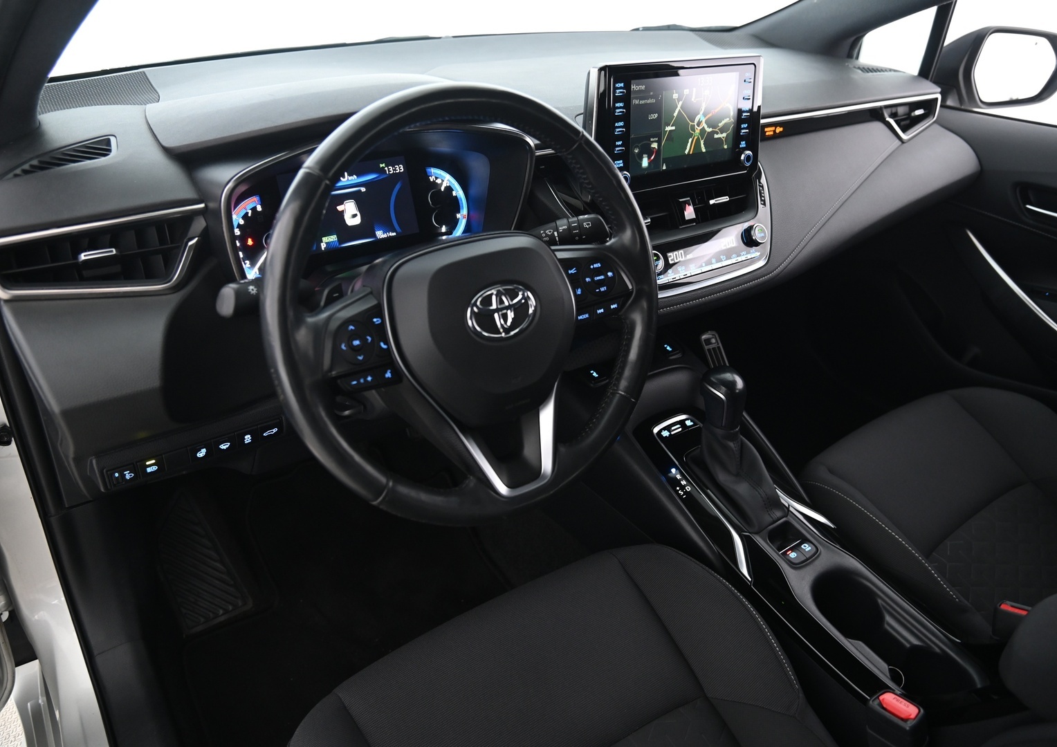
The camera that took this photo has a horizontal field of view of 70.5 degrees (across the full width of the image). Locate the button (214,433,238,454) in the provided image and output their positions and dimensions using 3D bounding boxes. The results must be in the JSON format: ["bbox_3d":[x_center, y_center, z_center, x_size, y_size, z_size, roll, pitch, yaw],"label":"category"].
[{"bbox_3d":[-0.347,0.080,0.857,0.026,0.021,0.012,-18,34,-30],"label":"button"}]

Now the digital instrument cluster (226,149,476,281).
[{"bbox_3d":[-0.192,-0.186,0.834,0.303,0.118,0.030,-18,19,-30],"label":"digital instrument cluster"}]

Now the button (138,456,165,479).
[{"bbox_3d":[-0.411,0.101,0.818,0.025,0.021,0.012,-18,34,-30],"label":"button"}]

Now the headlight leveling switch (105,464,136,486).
[{"bbox_3d":[-0.435,0.108,0.803,0.028,0.021,0.012,-18,34,-30],"label":"headlight leveling switch"}]

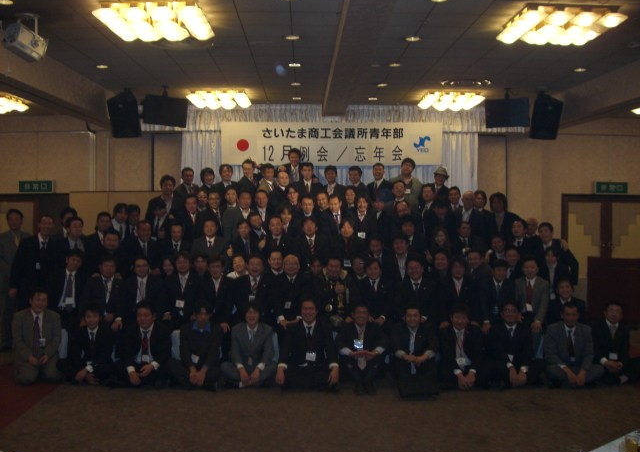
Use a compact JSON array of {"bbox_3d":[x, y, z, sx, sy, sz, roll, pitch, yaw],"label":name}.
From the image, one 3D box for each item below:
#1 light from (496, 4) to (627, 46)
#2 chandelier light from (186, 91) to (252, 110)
[{"bbox_3d":[2.072,-1.704,6.059,0.860,0.170,0.800,0,2,-1],"label":"light"},{"bbox_3d":[-1.469,-1.869,10.530,0.860,0.170,0.800,0,2,-1],"label":"chandelier light"}]

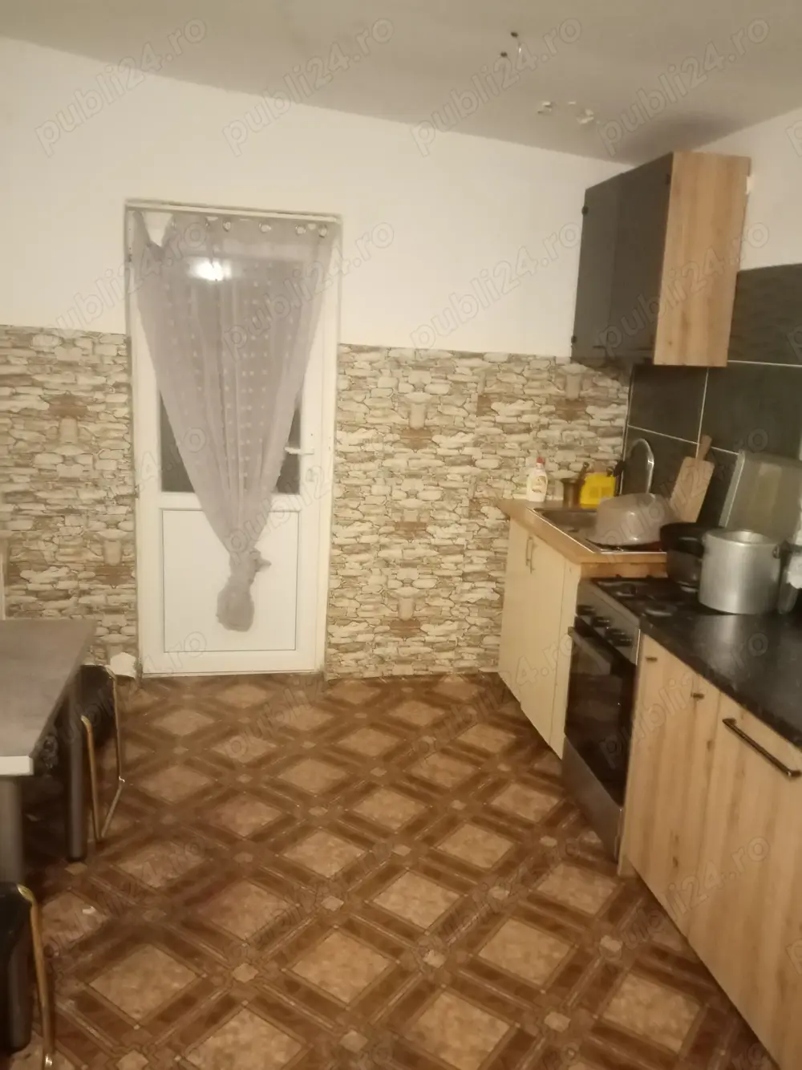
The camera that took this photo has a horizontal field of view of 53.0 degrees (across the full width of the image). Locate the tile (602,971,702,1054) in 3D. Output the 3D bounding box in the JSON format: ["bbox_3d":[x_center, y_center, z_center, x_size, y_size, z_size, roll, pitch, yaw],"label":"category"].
[{"bbox_3d":[0.619,1.172,1.978,0.187,0.010,0.187,11,14,34],"label":"tile"}]

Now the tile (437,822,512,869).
[{"bbox_3d":[0.240,0.987,2.550,0.176,0.010,0.176,11,15,34],"label":"tile"}]

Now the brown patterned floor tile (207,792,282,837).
[{"bbox_3d":[-0.534,0.958,2.747,0.187,0.010,0.187,11,14,34],"label":"brown patterned floor tile"}]

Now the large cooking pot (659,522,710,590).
[{"bbox_3d":[1.039,0.077,2.777,0.275,0.191,0.275,2,12,-1],"label":"large cooking pot"}]

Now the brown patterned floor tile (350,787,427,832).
[{"bbox_3d":[-0.043,0.969,2.837,0.188,0.010,0.188,11,15,33],"label":"brown patterned floor tile"}]

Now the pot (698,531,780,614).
[{"bbox_3d":[1.069,0.114,2.536,0.240,0.208,0.240,2,12,-1],"label":"pot"}]

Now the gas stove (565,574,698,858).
[{"bbox_3d":[0.928,0.588,2.735,0.580,0.830,0.490,1,12,-9],"label":"gas stove"}]

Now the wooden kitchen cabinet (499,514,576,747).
[{"bbox_3d":[0.821,0.407,3.409,0.550,0.820,0.880,1,12,-9],"label":"wooden kitchen cabinet"}]

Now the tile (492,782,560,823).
[{"bbox_3d":[0.451,0.974,2.917,0.188,0.010,0.188,11,15,33],"label":"tile"}]

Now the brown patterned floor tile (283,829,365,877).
[{"bbox_3d":[-0.242,1.002,2.531,0.187,0.010,0.187,11,14,33],"label":"brown patterned floor tile"}]

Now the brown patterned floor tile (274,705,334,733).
[{"bbox_3d":[-0.403,0.777,3.393,0.176,0.010,0.176,11,15,34],"label":"brown patterned floor tile"}]

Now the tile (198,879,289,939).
[{"bbox_3d":[-0.430,1.032,2.220,0.176,0.010,0.176,11,15,34],"label":"tile"}]

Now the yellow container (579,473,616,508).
[{"bbox_3d":[0.936,-0.210,3.811,0.134,0.148,0.085,1,12,-9],"label":"yellow container"}]

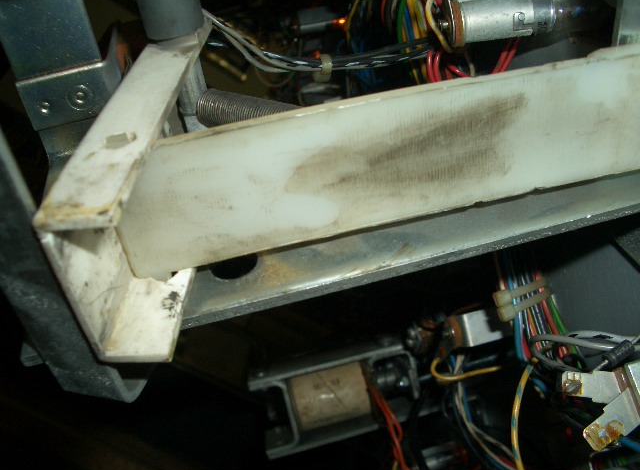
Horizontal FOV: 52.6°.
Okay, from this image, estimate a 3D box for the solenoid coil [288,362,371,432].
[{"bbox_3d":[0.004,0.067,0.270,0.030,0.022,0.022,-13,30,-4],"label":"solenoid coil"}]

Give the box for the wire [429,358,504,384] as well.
[{"bbox_3d":[0.059,0.054,0.260,0.028,0.007,0.009,-7,31,7],"label":"wire"}]

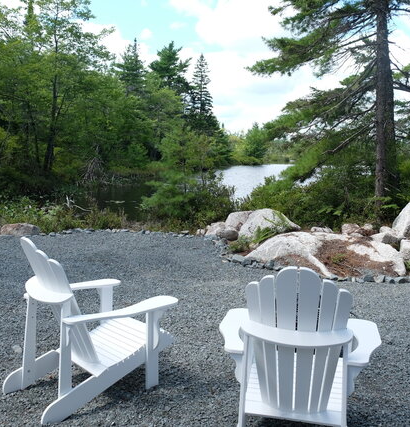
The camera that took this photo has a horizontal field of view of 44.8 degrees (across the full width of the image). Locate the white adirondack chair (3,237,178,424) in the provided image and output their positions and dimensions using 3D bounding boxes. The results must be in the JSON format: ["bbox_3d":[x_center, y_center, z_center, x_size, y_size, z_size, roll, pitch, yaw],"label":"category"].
[{"bbox_3d":[-0.692,0.587,3.068,0.918,0.974,0.804,-5,8,-42],"label":"white adirondack chair"}]

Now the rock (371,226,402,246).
[{"bbox_3d":[2.661,0.342,7.300,0.420,0.300,0.380,0,7,0],"label":"rock"}]

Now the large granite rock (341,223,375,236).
[{"bbox_3d":[2.366,0.241,7.750,0.480,0.240,0.380,1,6,0],"label":"large granite rock"}]

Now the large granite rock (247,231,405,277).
[{"bbox_3d":[1.595,0.491,6.700,2.000,0.460,1.200,2,6,14],"label":"large granite rock"}]

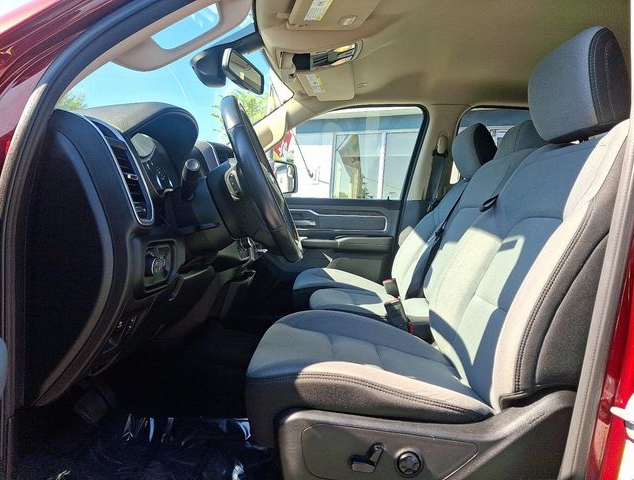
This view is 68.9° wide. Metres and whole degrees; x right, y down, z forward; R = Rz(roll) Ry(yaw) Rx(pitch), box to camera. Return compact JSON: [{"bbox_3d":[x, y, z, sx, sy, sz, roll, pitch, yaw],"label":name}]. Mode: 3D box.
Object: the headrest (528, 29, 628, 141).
[{"bbox_3d":[0.580,-0.331,1.020,0.120,0.200,0.265,2,-1,-1],"label":"headrest"}]

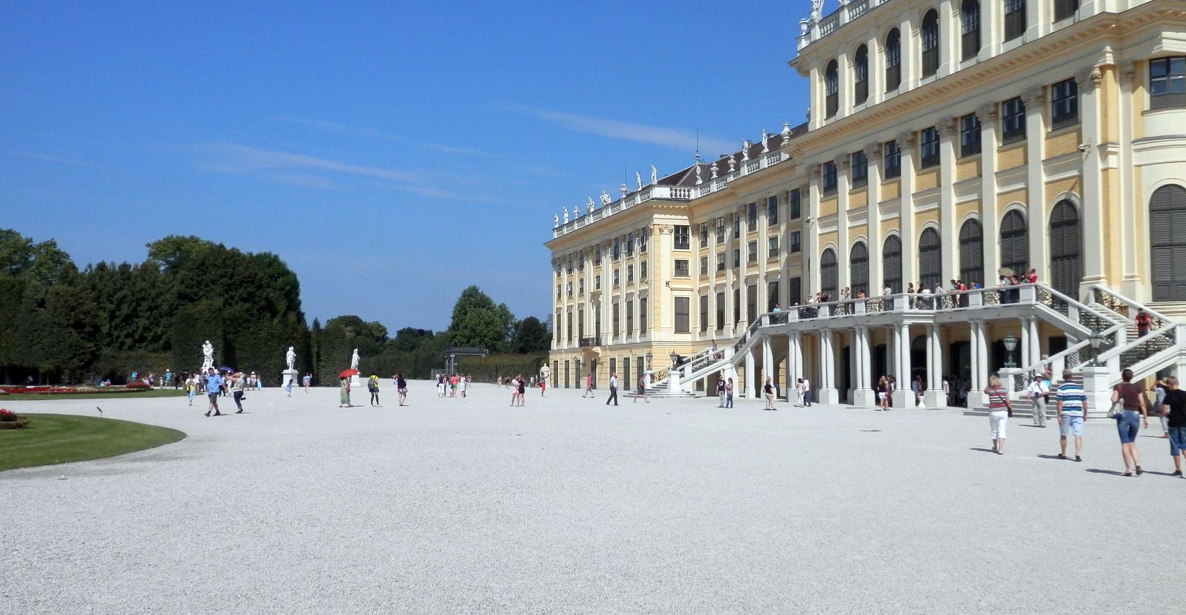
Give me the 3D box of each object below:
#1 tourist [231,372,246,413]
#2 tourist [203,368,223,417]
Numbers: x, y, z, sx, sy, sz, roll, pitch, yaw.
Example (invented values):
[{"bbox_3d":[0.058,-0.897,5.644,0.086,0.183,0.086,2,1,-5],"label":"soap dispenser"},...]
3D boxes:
[{"bbox_3d":[-14.088,3.385,45.000,0.620,1.640,0.500,1,-3,-14],"label":"tourist"},{"bbox_3d":[-13.726,3.091,41.000,0.600,1.750,0.720,-3,-4,41],"label":"tourist"}]

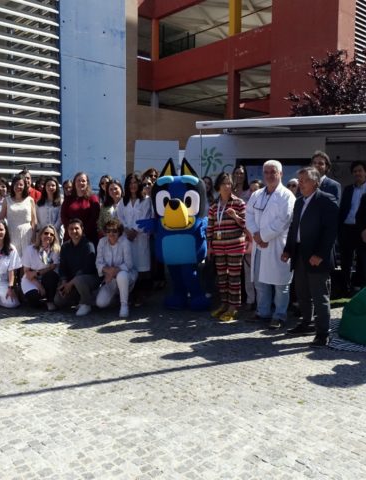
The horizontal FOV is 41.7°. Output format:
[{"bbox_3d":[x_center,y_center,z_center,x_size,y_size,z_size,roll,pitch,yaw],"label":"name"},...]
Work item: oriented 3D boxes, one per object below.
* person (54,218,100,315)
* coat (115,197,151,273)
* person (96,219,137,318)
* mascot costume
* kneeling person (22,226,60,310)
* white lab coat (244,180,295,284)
[{"bbox_3d":[-1.304,0.288,5.875,0.540,1.110,0.780,-1,5,-12],"label":"person"},{"bbox_3d":[-0.653,-0.067,6.467,0.480,1.030,0.320,0,5,-5],"label":"coat"},{"bbox_3d":[-0.793,0.309,5.726,0.500,1.100,0.800,0,5,-5],"label":"person"},{"bbox_3d":[-0.108,-0.099,6.113,0.900,1.860,0.750,1,5,8],"label":"mascot costume"},{"bbox_3d":[-1.801,0.308,6.068,0.480,1.030,0.720,-1,5,-20],"label":"kneeling person"},{"bbox_3d":[0.941,-0.066,5.162,0.500,1.090,0.340,3,5,28],"label":"white lab coat"}]

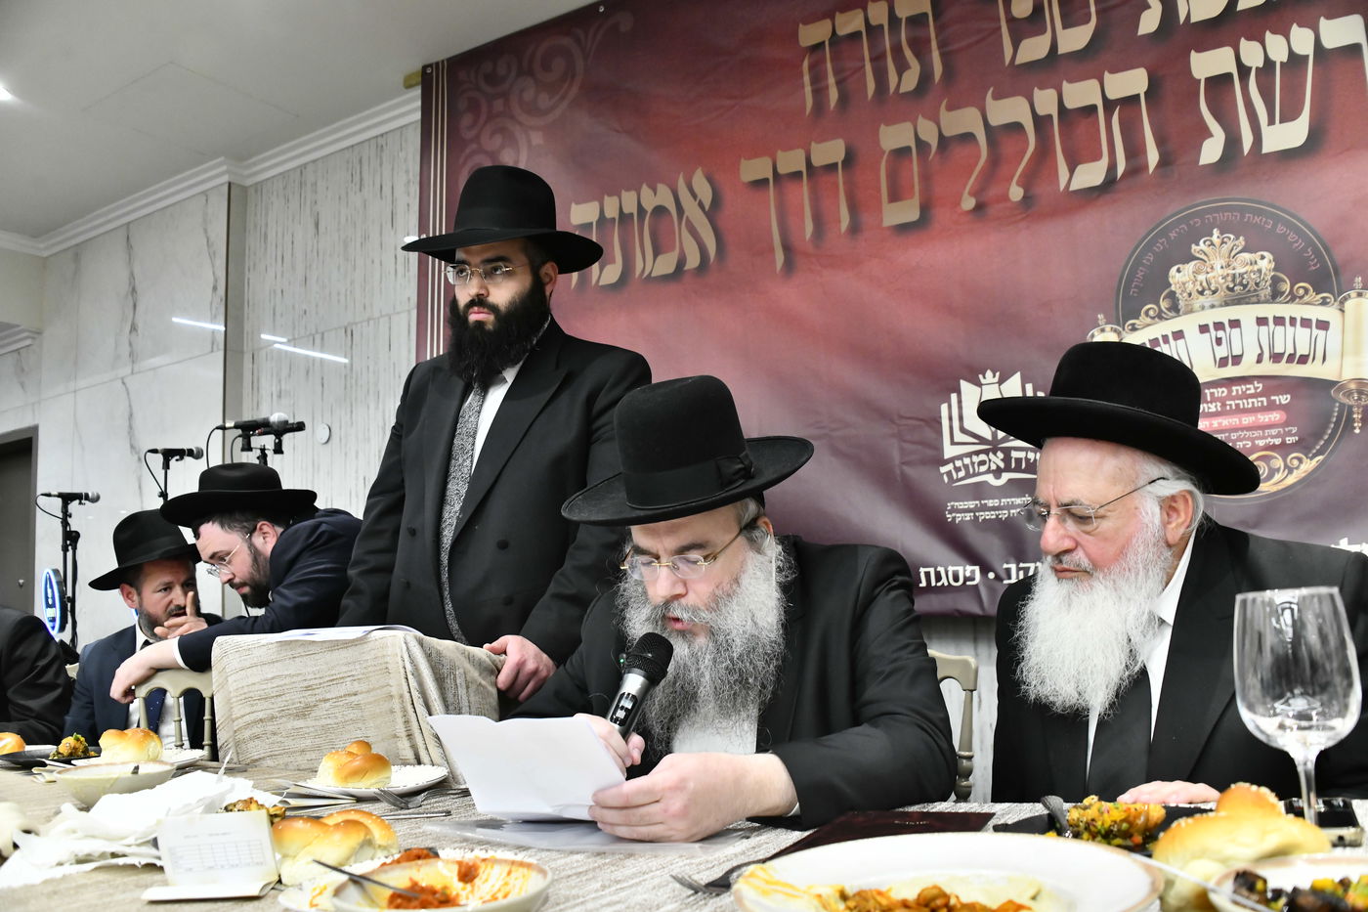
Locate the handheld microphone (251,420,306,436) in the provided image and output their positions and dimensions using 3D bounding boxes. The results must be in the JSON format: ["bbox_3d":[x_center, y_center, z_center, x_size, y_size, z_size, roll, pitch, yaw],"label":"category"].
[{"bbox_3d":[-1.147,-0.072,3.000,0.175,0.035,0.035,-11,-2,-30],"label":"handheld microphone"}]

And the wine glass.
[{"bbox_3d":[0.440,0.202,0.751,0.091,0.215,0.091,-2,-7,0],"label":"wine glass"}]

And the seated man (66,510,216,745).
[{"bbox_3d":[-1.303,0.741,2.527,0.520,1.247,0.750,0,-8,-14],"label":"seated man"}]

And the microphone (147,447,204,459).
[{"bbox_3d":[-1.815,-0.012,3.800,0.200,0.052,0.052,3,-9,-35],"label":"microphone"}]

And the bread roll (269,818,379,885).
[{"bbox_3d":[-0.281,0.310,0.835,0.080,0.050,0.090,-6,-8,26],"label":"bread roll"}]

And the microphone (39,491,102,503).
[{"bbox_3d":[-2.307,0.153,4.000,0.210,0.052,0.052,4,-10,-35],"label":"microphone"}]

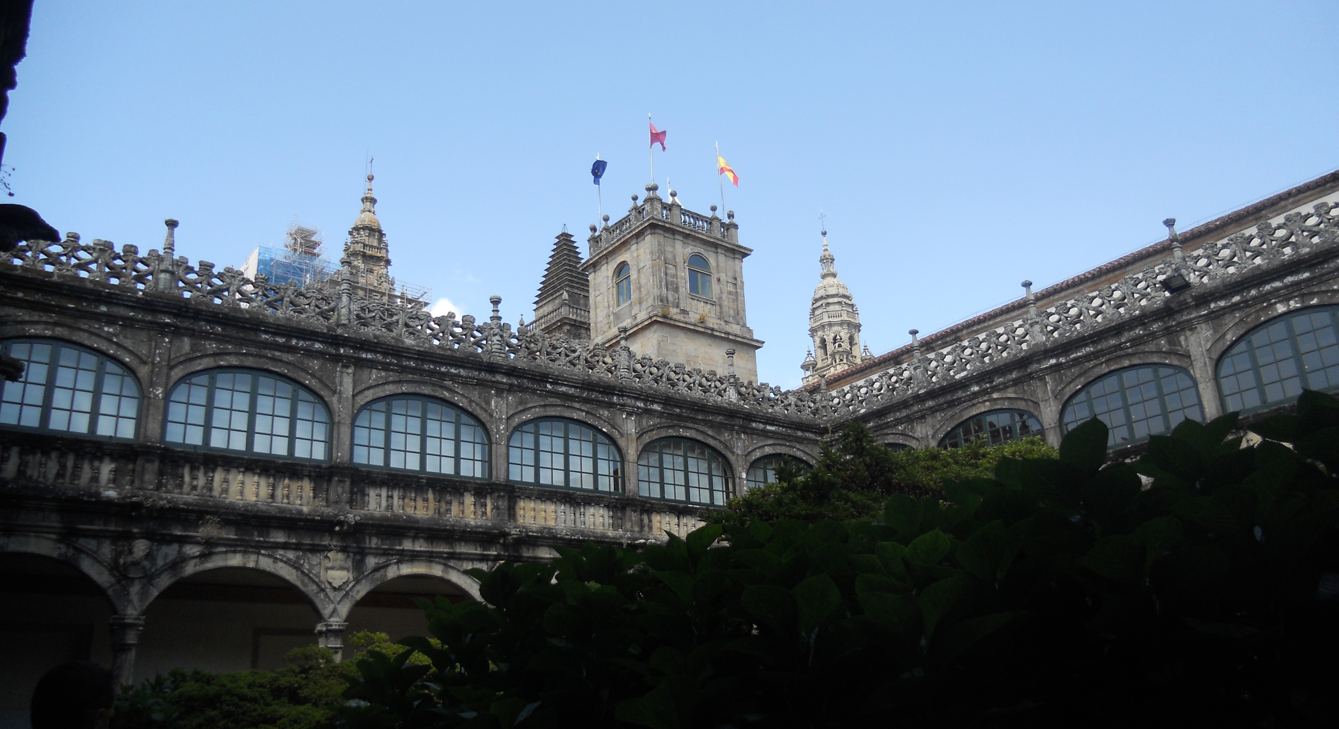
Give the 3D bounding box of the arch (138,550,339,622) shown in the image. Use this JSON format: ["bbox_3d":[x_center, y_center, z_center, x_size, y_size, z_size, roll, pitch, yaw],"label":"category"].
[{"bbox_3d":[-8.039,4.091,19.379,3.528,1.224,0.500,12,-24,-36],"label":"arch"}]

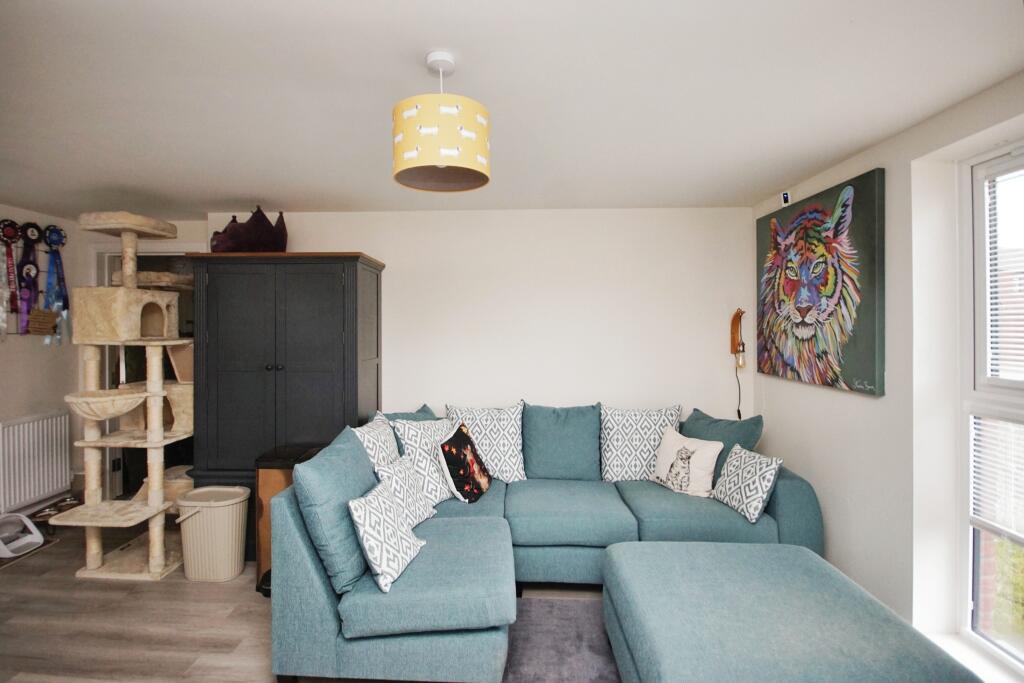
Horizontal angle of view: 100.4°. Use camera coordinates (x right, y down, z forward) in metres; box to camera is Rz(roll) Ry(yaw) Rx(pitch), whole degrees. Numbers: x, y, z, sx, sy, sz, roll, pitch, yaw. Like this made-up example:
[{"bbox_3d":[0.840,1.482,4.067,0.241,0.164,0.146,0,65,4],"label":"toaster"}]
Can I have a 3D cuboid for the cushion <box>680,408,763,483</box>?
[{"bbox_3d":[1.450,0.745,2.930,0.480,0.460,0.160,-2,-18,36],"label":"cushion"}]

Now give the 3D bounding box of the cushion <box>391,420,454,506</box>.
[{"bbox_3d":[-0.480,0.715,2.600,0.150,0.490,0.490,-25,-16,23],"label":"cushion"}]

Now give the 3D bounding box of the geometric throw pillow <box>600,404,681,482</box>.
[{"bbox_3d":[0.858,0.672,2.870,0.530,0.510,0.160,0,-11,0],"label":"geometric throw pillow"}]

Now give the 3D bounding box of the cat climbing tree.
[{"bbox_3d":[-2.270,0.319,2.700,0.550,2.080,0.740,0,1,0],"label":"cat climbing tree"}]

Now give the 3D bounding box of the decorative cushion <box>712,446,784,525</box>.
[{"bbox_3d":[1.390,0.825,2.550,0.120,0.370,0.370,27,-2,-13],"label":"decorative cushion"}]

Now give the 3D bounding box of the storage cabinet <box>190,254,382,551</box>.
[{"bbox_3d":[-1.515,0.407,2.985,1.110,1.950,0.540,0,1,1],"label":"storage cabinet"}]

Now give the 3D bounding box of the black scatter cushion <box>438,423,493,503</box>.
[{"bbox_3d":[-0.287,0.770,2.720,0.120,0.390,0.390,-27,-2,16],"label":"black scatter cushion"}]

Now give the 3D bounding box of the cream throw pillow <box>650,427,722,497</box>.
[{"bbox_3d":[1.190,0.800,2.890,0.380,0.380,0.120,10,-25,33],"label":"cream throw pillow"}]

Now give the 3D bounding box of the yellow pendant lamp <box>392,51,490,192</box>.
[{"bbox_3d":[-0.231,-0.732,1.390,0.308,0.410,0.308,0,1,0],"label":"yellow pendant lamp"}]

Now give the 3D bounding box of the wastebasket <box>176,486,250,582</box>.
[{"bbox_3d":[-1.770,1.137,2.545,0.315,0.452,0.280,0,1,-6],"label":"wastebasket"}]

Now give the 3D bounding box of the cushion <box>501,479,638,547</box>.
[{"bbox_3d":[0.315,1.001,2.555,0.710,0.175,0.630,0,1,0],"label":"cushion"}]

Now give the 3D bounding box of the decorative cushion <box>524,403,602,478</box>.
[{"bbox_3d":[0.330,0.665,2.870,0.520,0.510,0.170,0,-11,0],"label":"decorative cushion"}]

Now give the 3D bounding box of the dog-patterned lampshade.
[{"bbox_3d":[-0.231,-0.636,1.390,0.308,0.212,0.308,0,1,0],"label":"dog-patterned lampshade"}]

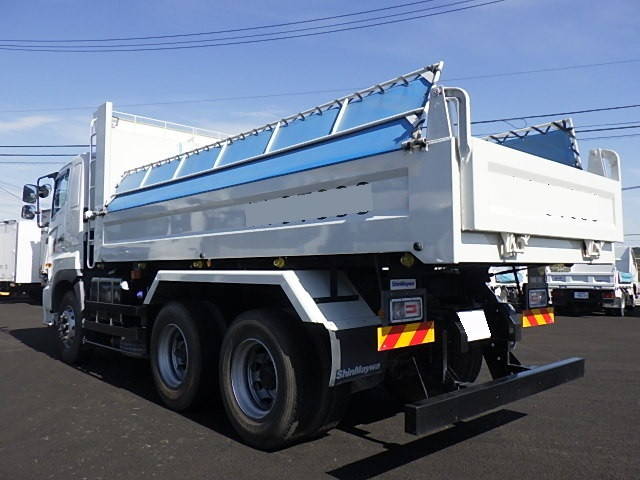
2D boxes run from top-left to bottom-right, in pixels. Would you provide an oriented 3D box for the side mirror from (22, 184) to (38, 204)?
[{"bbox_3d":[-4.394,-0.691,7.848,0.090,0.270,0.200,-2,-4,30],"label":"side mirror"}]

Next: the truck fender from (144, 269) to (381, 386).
[{"bbox_3d":[-0.676,0.612,4.348,0.440,0.715,2.820,3,-4,-42],"label":"truck fender"}]

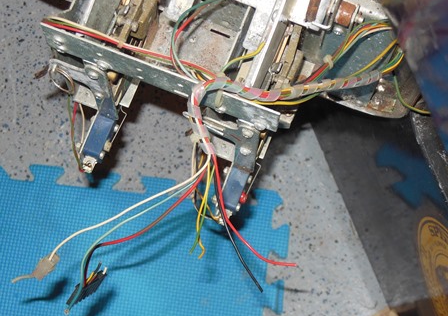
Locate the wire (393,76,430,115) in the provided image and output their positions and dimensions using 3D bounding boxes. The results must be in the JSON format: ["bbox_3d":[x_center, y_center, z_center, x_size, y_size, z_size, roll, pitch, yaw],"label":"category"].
[{"bbox_3d":[0.137,-0.044,0.635,0.010,0.010,0.039,-44,90,-12],"label":"wire"}]

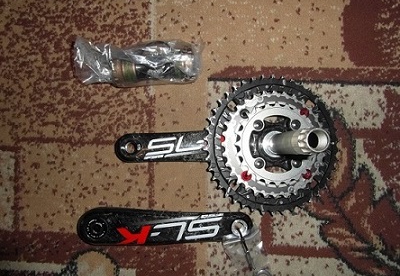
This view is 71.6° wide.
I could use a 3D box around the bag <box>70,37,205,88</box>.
[{"bbox_3d":[-0.076,-0.093,0.336,0.160,0.045,0.062,-2,89,-1],"label":"bag"}]

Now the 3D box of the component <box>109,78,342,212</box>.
[{"bbox_3d":[0.040,0.008,0.295,0.280,0.135,0.175,-1,88,-3],"label":"component"}]

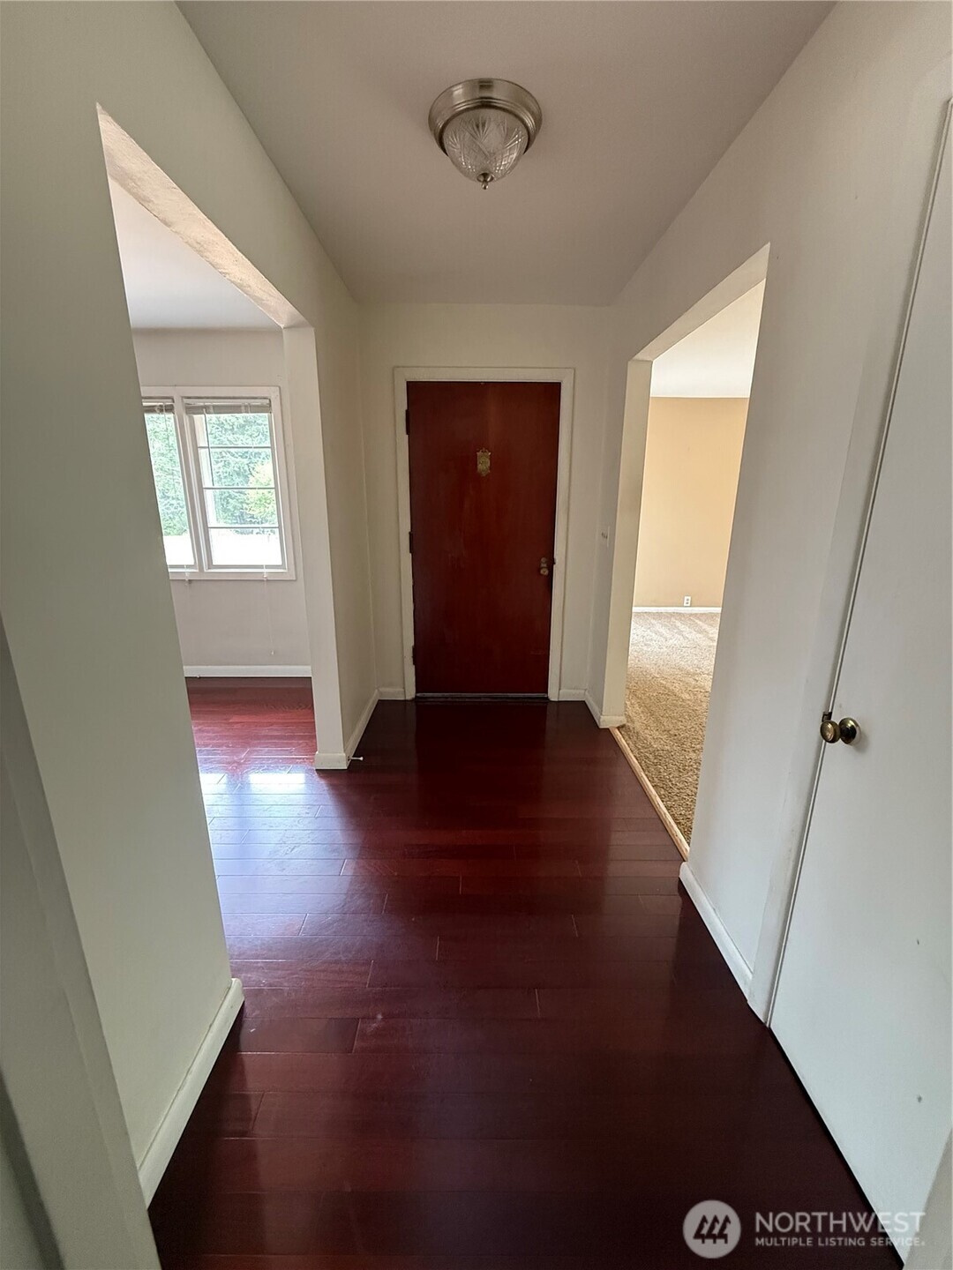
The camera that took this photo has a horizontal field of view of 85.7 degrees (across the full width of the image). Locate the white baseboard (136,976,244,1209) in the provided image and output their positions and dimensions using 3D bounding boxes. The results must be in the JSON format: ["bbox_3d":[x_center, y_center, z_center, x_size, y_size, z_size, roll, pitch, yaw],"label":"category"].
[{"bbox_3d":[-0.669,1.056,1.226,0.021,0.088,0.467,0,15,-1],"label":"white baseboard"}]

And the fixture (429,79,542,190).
[{"bbox_3d":[0.026,-1.422,1.528,0.330,0.170,0.330,0,15,-1],"label":"fixture"}]

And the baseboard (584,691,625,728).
[{"bbox_3d":[0.835,0.477,3.359,0.158,0.088,0.424,0,15,-1],"label":"baseboard"}]

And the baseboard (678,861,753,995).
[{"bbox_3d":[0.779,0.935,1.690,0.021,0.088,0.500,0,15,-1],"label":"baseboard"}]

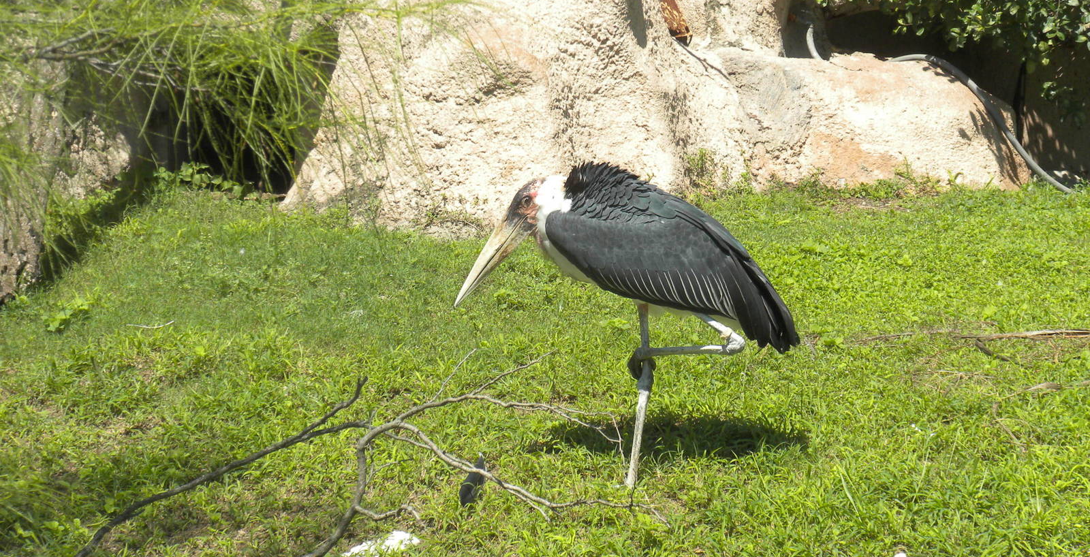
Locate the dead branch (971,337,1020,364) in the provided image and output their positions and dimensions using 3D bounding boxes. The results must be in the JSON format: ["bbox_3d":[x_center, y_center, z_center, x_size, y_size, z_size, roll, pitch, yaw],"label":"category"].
[{"bbox_3d":[1.477,0.239,12.300,0.050,0.055,0.250,-7,12,-34],"label":"dead branch"}]

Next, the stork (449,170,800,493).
[{"bbox_3d":[0.230,0.130,10.500,0.970,0.930,0.340,-1,10,-5],"label":"stork"}]

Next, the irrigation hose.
[{"bbox_3d":[1.636,-0.707,15.600,1.130,0.710,0.400,0,9,0],"label":"irrigation hose"}]

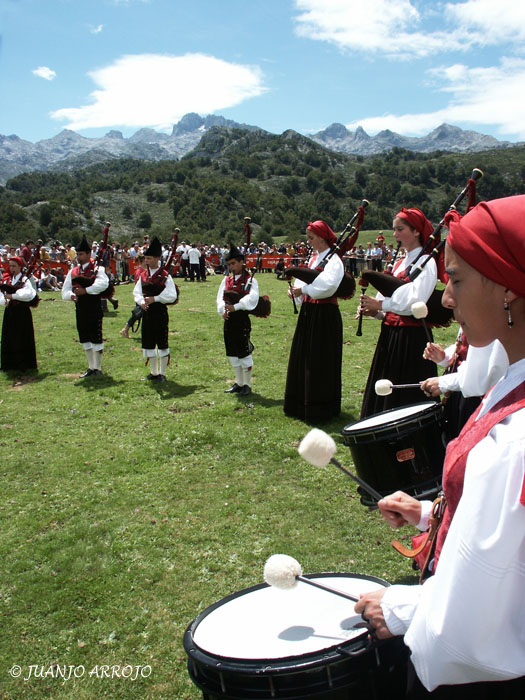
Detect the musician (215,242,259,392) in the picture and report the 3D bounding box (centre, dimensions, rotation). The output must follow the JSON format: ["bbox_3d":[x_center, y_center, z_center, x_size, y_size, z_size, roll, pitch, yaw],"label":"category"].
[{"bbox_3d":[-0.258,-0.312,5.835,0.460,1.544,0.420,6,12,32],"label":"musician"}]

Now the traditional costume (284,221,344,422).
[{"bbox_3d":[0.444,-0.225,4.835,0.540,1.719,0.500,-4,11,-20],"label":"traditional costume"}]

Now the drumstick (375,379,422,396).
[{"bbox_3d":[0.585,0.144,2.209,0.300,0.070,0.070,0,10,-2],"label":"drumstick"}]

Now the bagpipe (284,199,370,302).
[{"bbox_3d":[0.530,-0.767,4.617,0.640,0.909,0.380,-4,11,-20],"label":"bagpipe"}]

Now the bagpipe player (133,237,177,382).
[{"bbox_3d":[-1.234,-0.462,6.469,0.480,1.638,0.420,3,11,17],"label":"bagpipe player"}]

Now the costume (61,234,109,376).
[{"bbox_3d":[-2.151,-0.533,6.862,0.500,1.699,0.440,4,11,20],"label":"costume"}]

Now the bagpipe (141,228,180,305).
[{"bbox_3d":[-1.142,-0.913,6.338,0.380,0.876,0.520,3,11,17],"label":"bagpipe"}]

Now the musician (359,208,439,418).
[{"bbox_3d":[0.811,0.001,3.474,0.580,1.690,0.540,-2,10,-13],"label":"musician"}]

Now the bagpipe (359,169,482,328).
[{"bbox_3d":[0.908,-0.554,3.253,0.680,0.940,0.380,-2,10,-13],"label":"bagpipe"}]

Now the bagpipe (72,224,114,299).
[{"bbox_3d":[-2.006,-1.045,6.721,0.400,0.915,0.520,4,11,20],"label":"bagpipe"}]

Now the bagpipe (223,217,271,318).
[{"bbox_3d":[-0.161,-0.822,5.694,0.380,1.016,0.500,6,12,32],"label":"bagpipe"}]

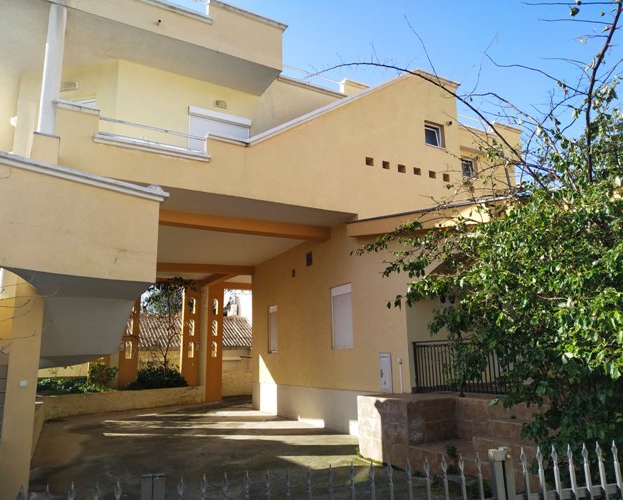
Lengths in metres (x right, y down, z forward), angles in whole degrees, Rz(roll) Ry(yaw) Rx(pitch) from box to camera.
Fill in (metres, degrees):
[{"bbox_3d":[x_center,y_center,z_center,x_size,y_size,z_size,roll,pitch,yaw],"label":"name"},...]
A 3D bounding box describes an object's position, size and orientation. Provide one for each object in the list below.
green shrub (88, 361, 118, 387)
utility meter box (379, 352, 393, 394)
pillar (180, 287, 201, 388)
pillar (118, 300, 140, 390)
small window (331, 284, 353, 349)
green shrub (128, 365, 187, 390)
[{"bbox_3d":[-6.427,3.844,14.315,0.842,0.795,0.857,5,-15,-29],"label":"green shrub"},{"bbox_3d":[1.338,2.162,8.130,0.130,0.669,0.307,5,-15,-29],"label":"utility meter box"},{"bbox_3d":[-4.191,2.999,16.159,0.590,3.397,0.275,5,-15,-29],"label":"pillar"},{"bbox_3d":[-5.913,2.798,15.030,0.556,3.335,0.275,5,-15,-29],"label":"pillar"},{"bbox_3d":[0.664,1.376,9.504,0.130,1.274,0.771,5,-15,-29],"label":"small window"},{"bbox_3d":[-5.030,4.187,15.222,1.835,0.749,0.918,5,-15,-29],"label":"green shrub"}]

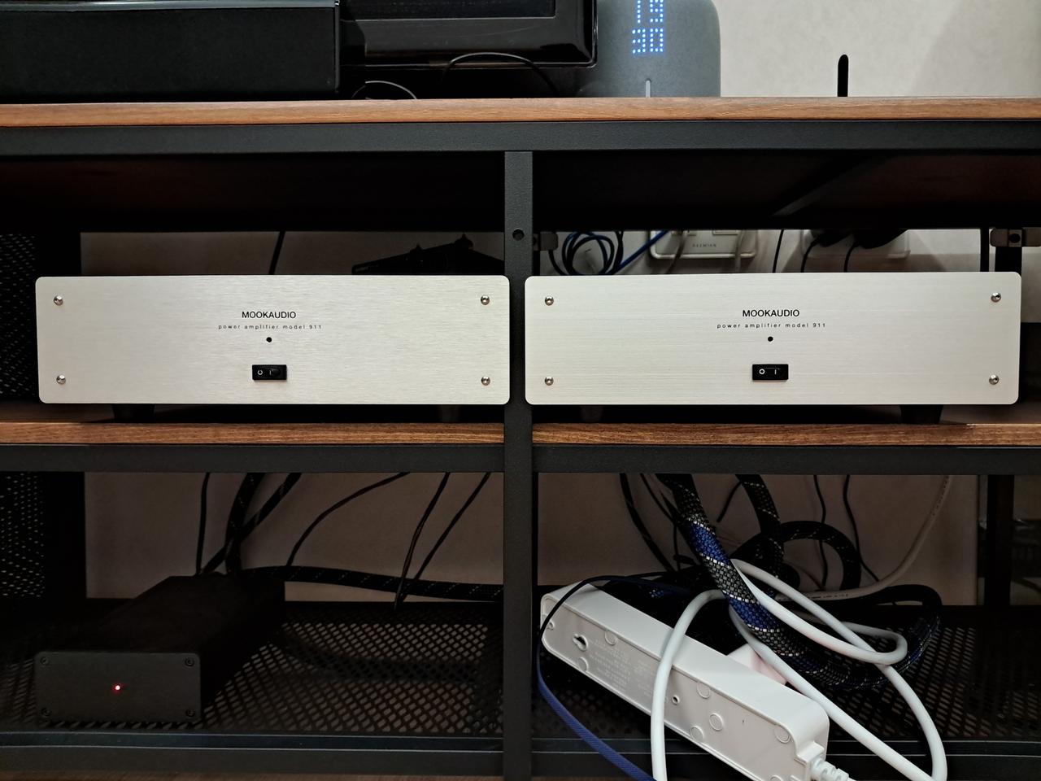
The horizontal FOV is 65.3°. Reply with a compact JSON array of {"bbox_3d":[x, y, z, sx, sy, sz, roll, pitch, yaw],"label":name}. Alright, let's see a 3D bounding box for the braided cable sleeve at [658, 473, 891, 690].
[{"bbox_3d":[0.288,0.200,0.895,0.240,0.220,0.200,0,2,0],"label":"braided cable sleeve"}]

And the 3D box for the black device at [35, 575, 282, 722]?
[{"bbox_3d":[-0.374,0.272,0.891,0.155,0.067,0.272,0,2,0],"label":"black device"}]

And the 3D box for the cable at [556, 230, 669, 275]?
[{"bbox_3d":[0.128,-0.189,1.130,0.158,0.080,0.050,0,2,0],"label":"cable"}]

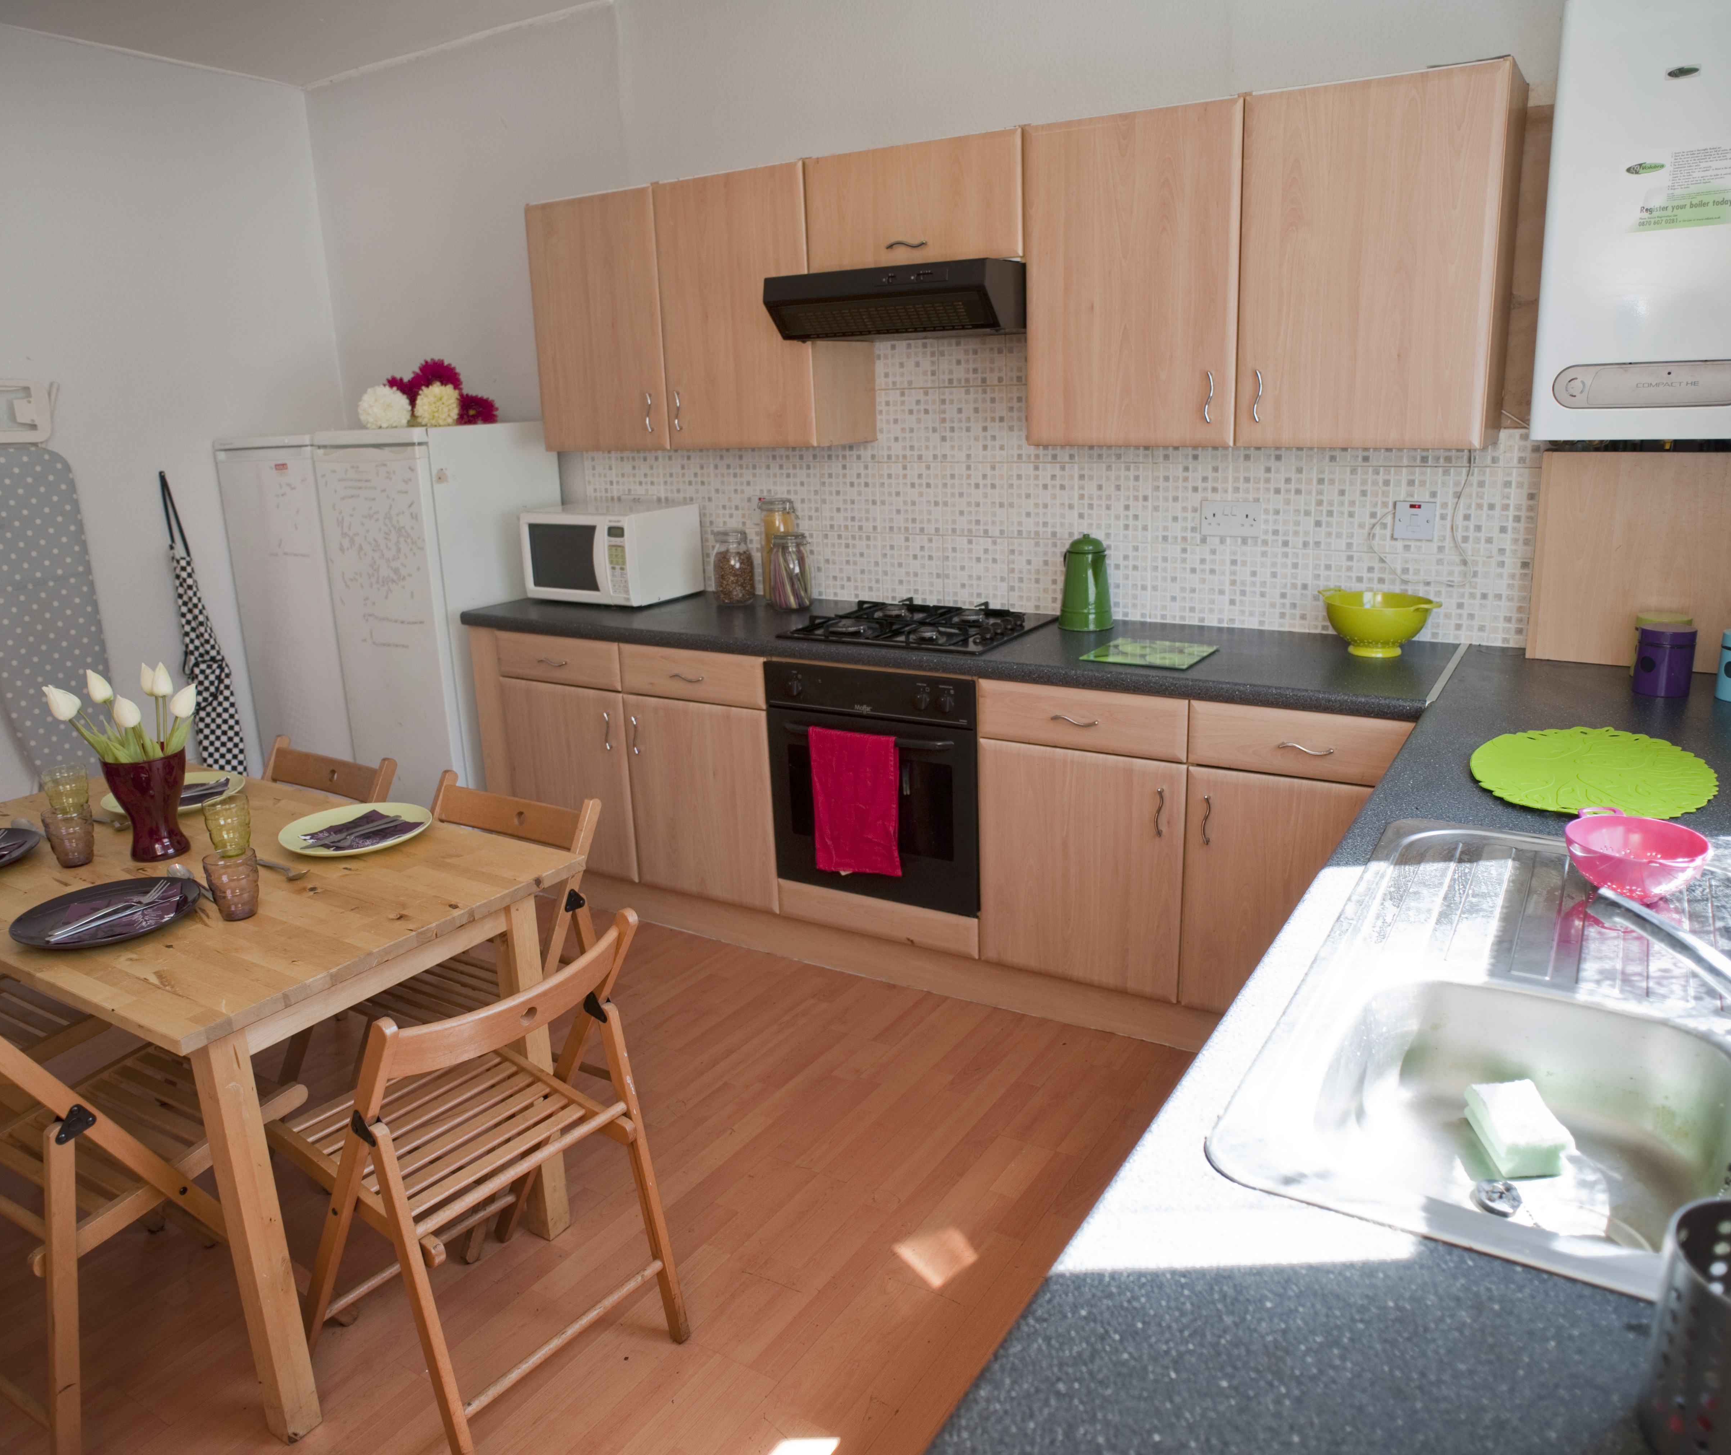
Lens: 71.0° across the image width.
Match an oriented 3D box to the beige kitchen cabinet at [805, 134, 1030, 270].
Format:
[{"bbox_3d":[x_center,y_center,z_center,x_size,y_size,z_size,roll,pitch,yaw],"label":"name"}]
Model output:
[{"bbox_3d":[0.179,-1.284,3.030,0.608,0.273,0.307,7,18,31],"label":"beige kitchen cabinet"}]

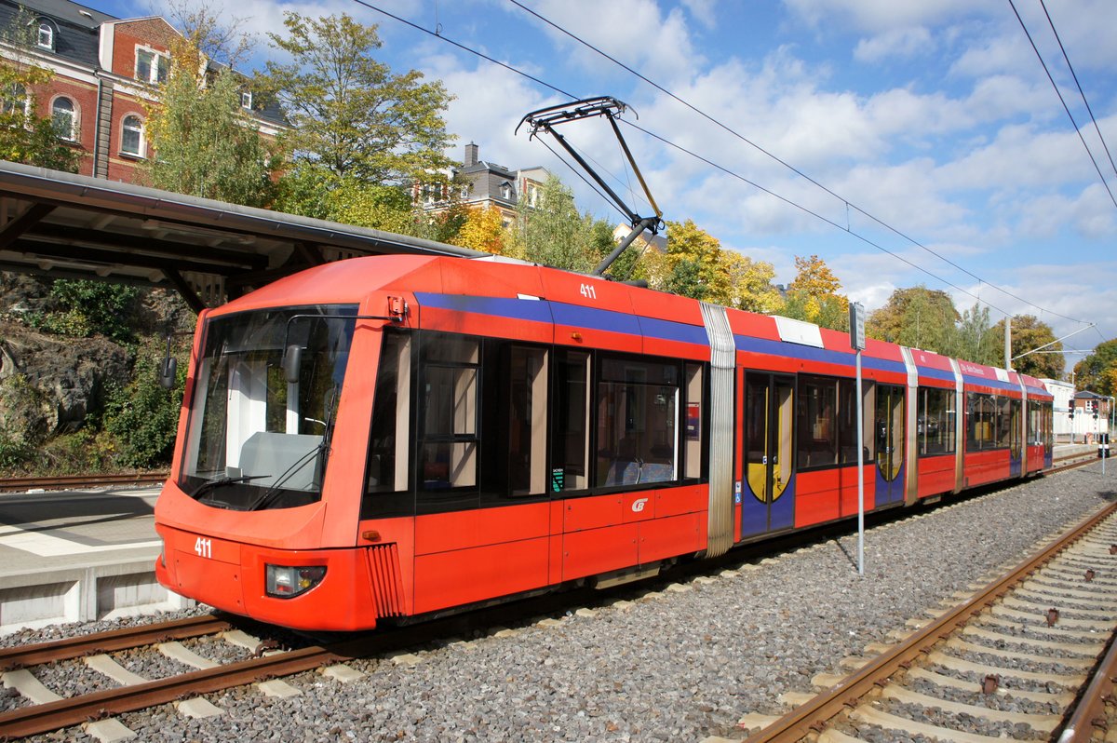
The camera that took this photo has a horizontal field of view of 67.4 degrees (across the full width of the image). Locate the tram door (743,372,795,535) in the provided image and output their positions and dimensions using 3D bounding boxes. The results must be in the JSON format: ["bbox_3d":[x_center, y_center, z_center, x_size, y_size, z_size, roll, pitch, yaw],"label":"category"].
[{"bbox_3d":[2.898,1.102,11.584,0.100,2.247,1.660,-1,-4,40],"label":"tram door"}]

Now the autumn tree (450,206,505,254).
[{"bbox_3d":[-4.574,-6.455,47.000,3.200,5.600,3.300,-1,-4,40],"label":"autumn tree"}]

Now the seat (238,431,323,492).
[{"bbox_3d":[-2.357,0.770,7.100,0.900,0.580,0.500,-1,-4,40],"label":"seat"}]

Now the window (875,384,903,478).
[{"bbox_3d":[6.118,1.106,15.483,0.080,1.720,1.670,-1,-4,40],"label":"window"}]

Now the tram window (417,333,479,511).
[{"bbox_3d":[-0.934,0.429,7.003,0.080,1.488,0.719,-1,-4,40],"label":"tram window"}]

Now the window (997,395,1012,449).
[{"bbox_3d":[12.134,1.398,22.883,0.080,1.470,1.831,-1,-4,40],"label":"window"}]

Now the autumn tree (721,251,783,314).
[{"bbox_3d":[13.846,-5.371,60.000,4.500,6.800,4.600,-1,-4,40],"label":"autumn tree"}]

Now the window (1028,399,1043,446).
[{"bbox_3d":[15.121,1.616,26.577,0.080,1.485,2.644,-1,-4,40],"label":"window"}]

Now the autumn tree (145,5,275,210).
[{"bbox_3d":[-12.461,-8.791,30.000,4.800,8.800,4.900,-1,-4,40],"label":"autumn tree"}]

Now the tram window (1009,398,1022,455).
[{"bbox_3d":[13.162,1.636,24.149,0.080,1.607,1.715,-1,-4,40],"label":"tram window"}]

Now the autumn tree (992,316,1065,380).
[{"bbox_3d":[51.310,-1.279,92.000,8.000,9.800,8.200,-1,-4,40],"label":"autumn tree"}]

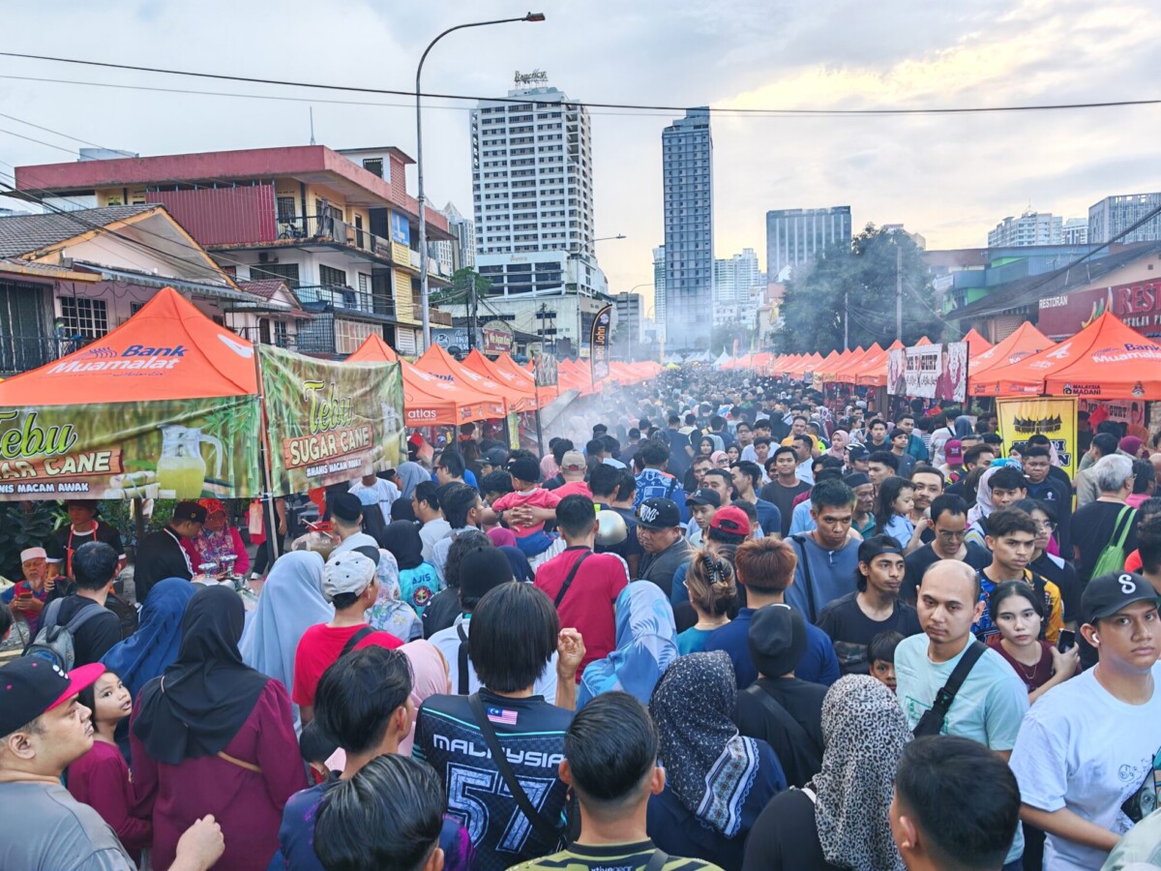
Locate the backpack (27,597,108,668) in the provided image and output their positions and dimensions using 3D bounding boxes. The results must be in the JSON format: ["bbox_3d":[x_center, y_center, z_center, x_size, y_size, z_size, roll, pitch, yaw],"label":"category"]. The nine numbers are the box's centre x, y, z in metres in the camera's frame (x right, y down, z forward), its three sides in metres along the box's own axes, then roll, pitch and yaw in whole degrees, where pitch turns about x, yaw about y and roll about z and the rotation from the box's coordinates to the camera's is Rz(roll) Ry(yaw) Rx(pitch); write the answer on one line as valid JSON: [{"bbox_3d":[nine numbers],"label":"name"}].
[{"bbox_3d":[-1.773,0.788,2.750,0.300,0.460,0.230,0,4,18],"label":"backpack"}]

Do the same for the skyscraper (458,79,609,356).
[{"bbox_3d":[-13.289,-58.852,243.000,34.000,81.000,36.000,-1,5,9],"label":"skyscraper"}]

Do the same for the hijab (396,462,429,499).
[{"bbox_3d":[-1.300,0.384,6.200,0.300,0.400,0.300,0,5,14],"label":"hijab"}]

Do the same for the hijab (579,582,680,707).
[{"bbox_3d":[0.165,0.701,2.670,0.340,0.440,0.300,-5,6,-33],"label":"hijab"}]

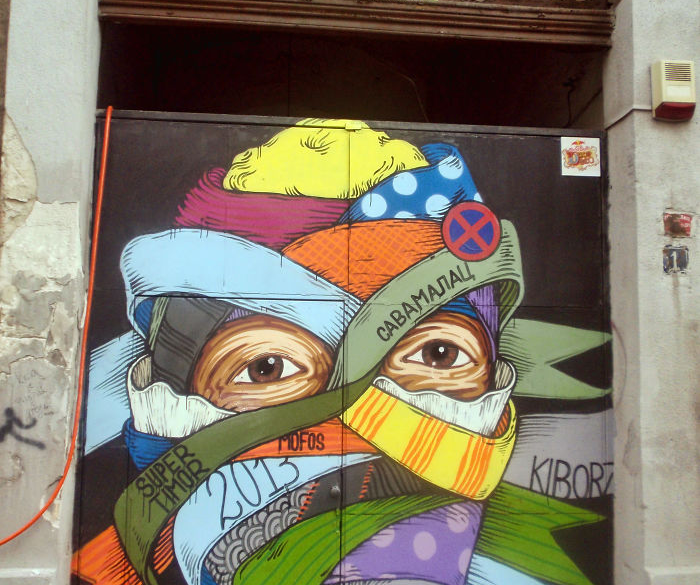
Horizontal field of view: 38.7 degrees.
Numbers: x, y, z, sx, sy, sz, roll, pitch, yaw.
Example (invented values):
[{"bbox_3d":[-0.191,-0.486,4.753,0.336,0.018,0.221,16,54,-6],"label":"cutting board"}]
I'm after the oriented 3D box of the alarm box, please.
[{"bbox_3d":[1.589,-0.993,4.899,0.181,0.277,0.083,2,-9,-6],"label":"alarm box"}]

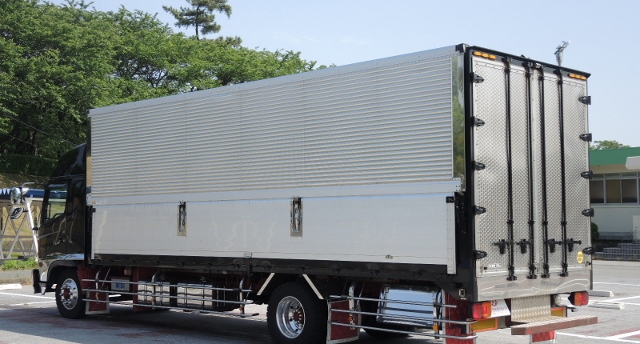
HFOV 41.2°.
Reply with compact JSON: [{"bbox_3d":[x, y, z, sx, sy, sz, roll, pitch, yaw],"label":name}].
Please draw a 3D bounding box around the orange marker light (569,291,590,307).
[{"bbox_3d":[3.136,1.530,10.260,0.101,0.157,0.263,-4,-5,45],"label":"orange marker light"}]

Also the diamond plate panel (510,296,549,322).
[{"bbox_3d":[2.371,1.516,9.529,0.035,0.253,0.820,-4,-5,45],"label":"diamond plate panel"}]

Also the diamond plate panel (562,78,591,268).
[{"bbox_3d":[3.082,0.032,10.262,0.045,2.257,0.587,-4,-5,45],"label":"diamond plate panel"}]

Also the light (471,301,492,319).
[{"bbox_3d":[1.667,1.434,8.784,0.091,0.157,0.263,-4,-5,45],"label":"light"}]

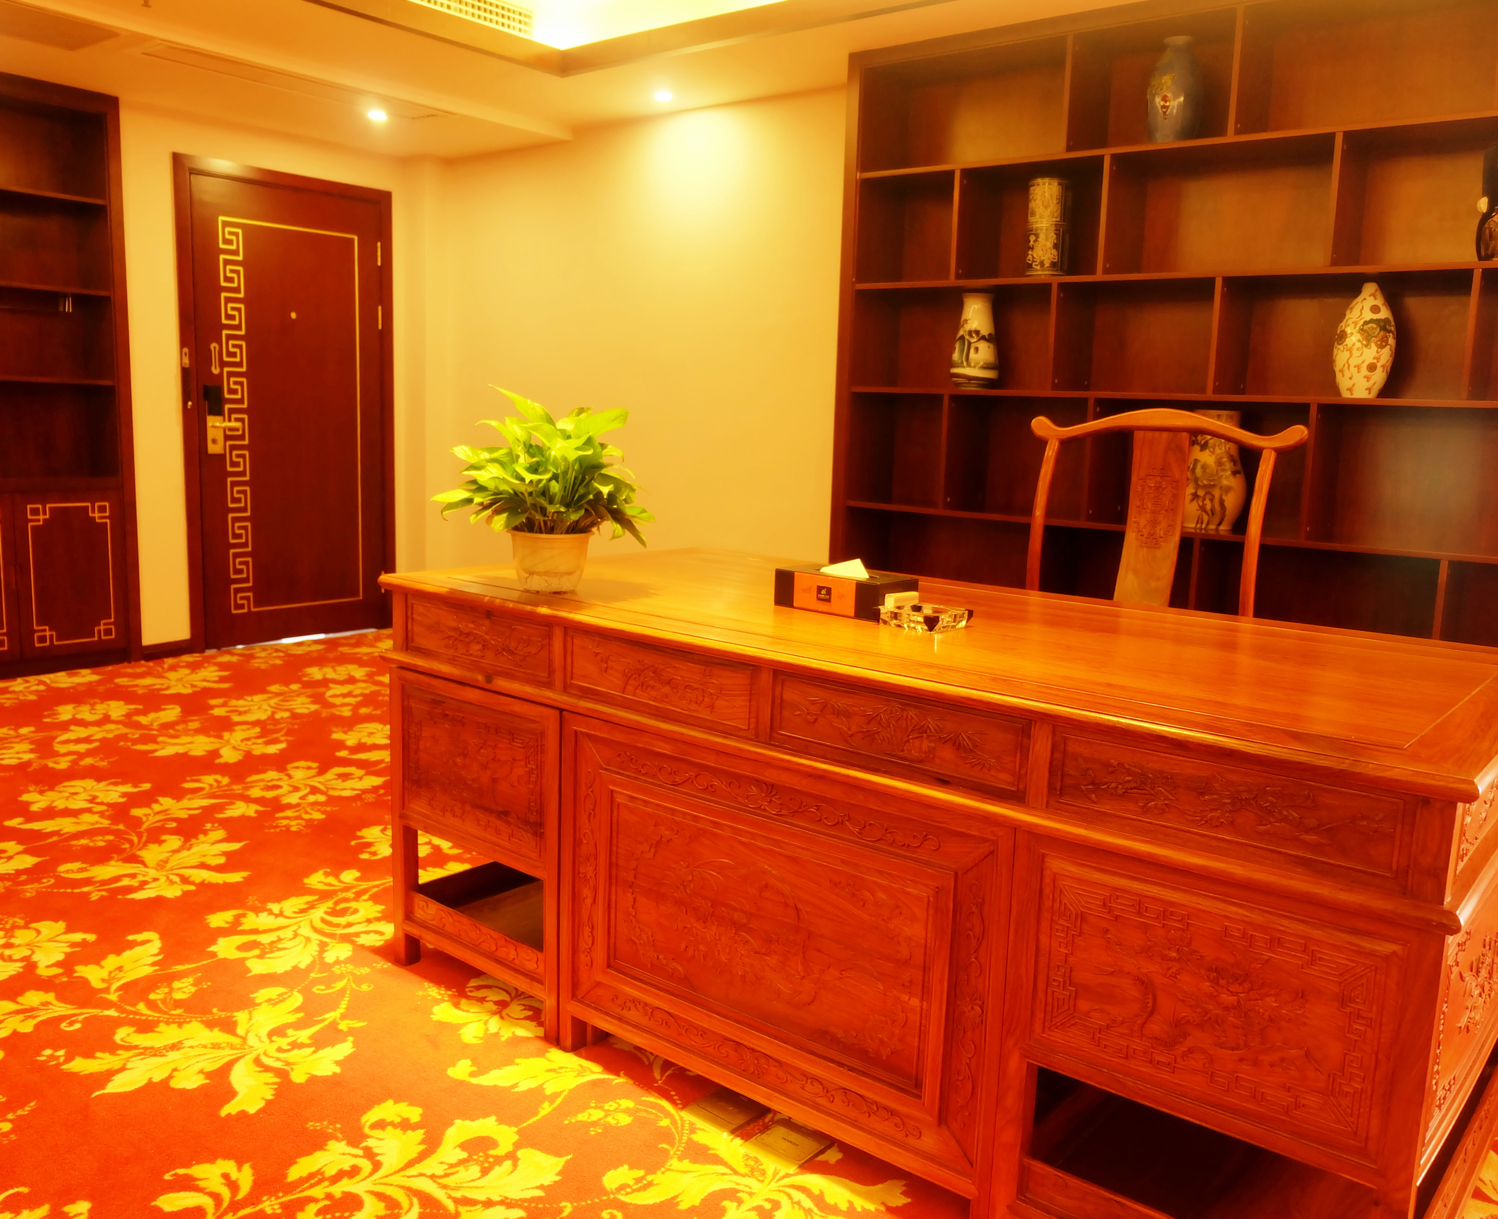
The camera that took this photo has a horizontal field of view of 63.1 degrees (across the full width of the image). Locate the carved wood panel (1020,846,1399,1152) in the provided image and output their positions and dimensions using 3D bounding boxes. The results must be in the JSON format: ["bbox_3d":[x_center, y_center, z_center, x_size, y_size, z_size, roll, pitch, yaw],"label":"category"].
[{"bbox_3d":[0.520,0.449,1.416,0.410,0.252,0.025,9,11,39],"label":"carved wood panel"}]

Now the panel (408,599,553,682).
[{"bbox_3d":[-0.501,0.057,2.244,0.429,0.106,0.025,9,11,39],"label":"panel"}]

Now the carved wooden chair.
[{"bbox_3d":[0.727,0.173,2.520,0.608,1.171,0.519,9,11,39],"label":"carved wooden chair"}]

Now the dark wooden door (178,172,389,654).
[{"bbox_3d":[-2.170,-0.929,5.822,0.098,2.166,1.039,9,11,39],"label":"dark wooden door"}]

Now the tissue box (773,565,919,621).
[{"bbox_3d":[0.170,-0.029,2.121,0.230,0.065,0.120,9,11,39],"label":"tissue box"}]

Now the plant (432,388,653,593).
[{"bbox_3d":[-0.380,-0.227,2.261,0.397,0.372,0.392,2,9,0],"label":"plant"}]

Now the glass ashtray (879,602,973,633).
[{"bbox_3d":[0.282,0.015,1.976,0.118,0.027,0.118,9,11,39],"label":"glass ashtray"}]

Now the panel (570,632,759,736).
[{"bbox_3d":[-0.149,0.113,1.951,0.428,0.107,0.025,9,11,39],"label":"panel"}]

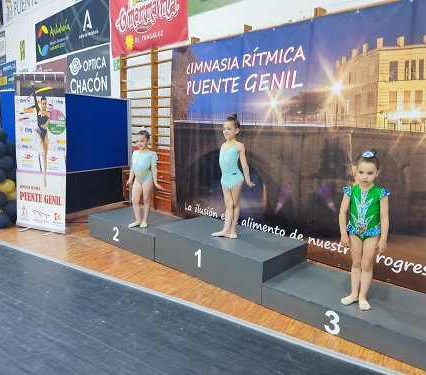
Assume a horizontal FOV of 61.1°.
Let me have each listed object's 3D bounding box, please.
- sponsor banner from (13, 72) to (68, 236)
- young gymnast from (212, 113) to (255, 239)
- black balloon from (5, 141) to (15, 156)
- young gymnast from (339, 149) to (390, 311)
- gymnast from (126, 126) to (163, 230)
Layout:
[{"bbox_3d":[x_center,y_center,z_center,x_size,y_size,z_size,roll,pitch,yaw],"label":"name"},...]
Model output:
[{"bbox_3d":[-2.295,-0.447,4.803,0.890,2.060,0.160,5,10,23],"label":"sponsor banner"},{"bbox_3d":[0.190,-0.108,3.527,0.440,1.200,0.270,9,11,41],"label":"young gymnast"},{"bbox_3d":[-2.808,-0.528,5.019,0.230,0.235,0.230,-2,9,-20],"label":"black balloon"},{"bbox_3d":[1.073,0.293,2.526,0.340,1.112,0.240,7,10,32],"label":"young gymnast"},{"bbox_3d":[-0.821,-0.107,4.160,0.380,1.120,0.260,6,10,28],"label":"gymnast"}]

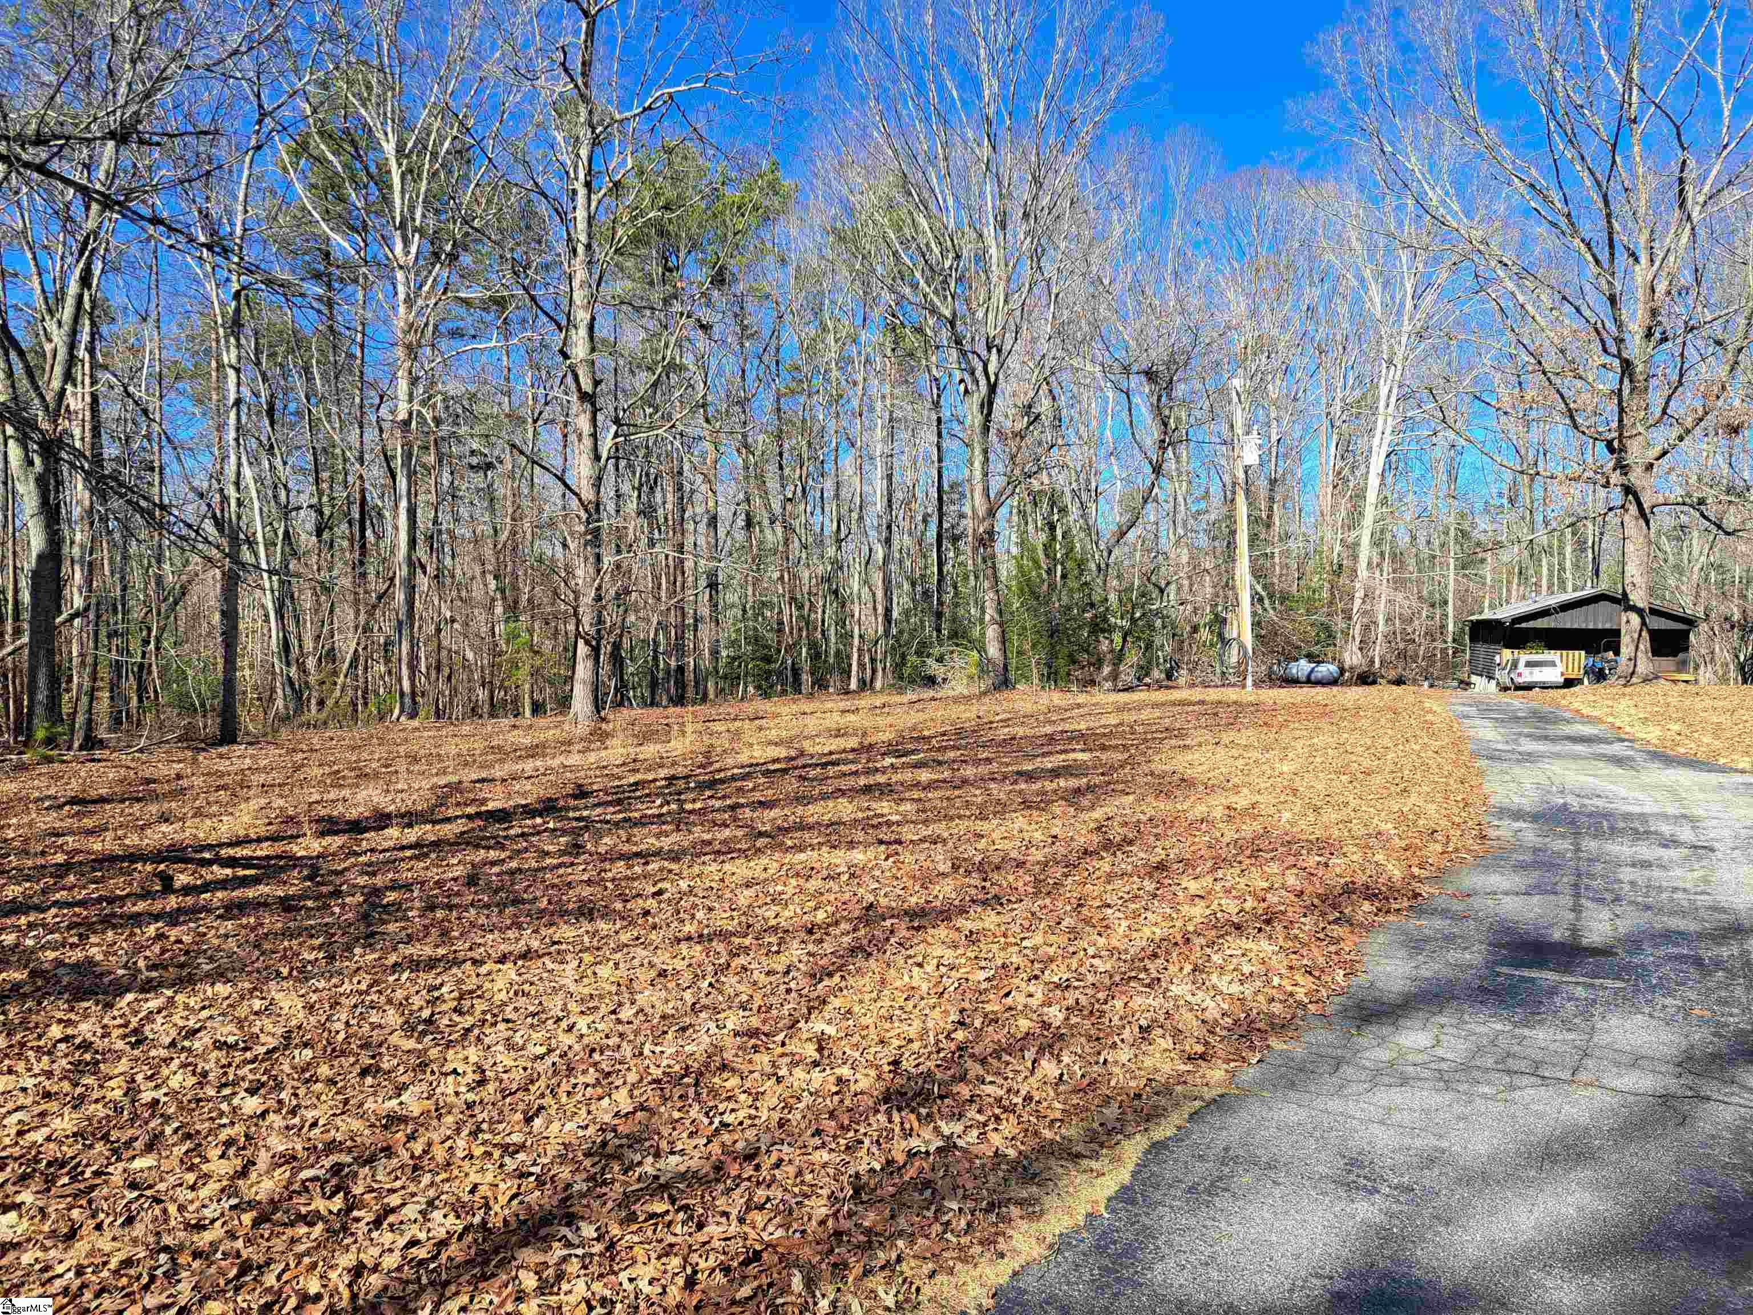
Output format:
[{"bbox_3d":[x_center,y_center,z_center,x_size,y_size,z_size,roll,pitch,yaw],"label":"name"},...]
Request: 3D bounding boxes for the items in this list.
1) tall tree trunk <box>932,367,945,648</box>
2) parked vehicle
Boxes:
[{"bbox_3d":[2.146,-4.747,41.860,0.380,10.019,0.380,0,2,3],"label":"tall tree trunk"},{"bbox_3d":[27.300,0.759,51.000,1.750,1.680,4.800,0,2,17],"label":"parked vehicle"}]

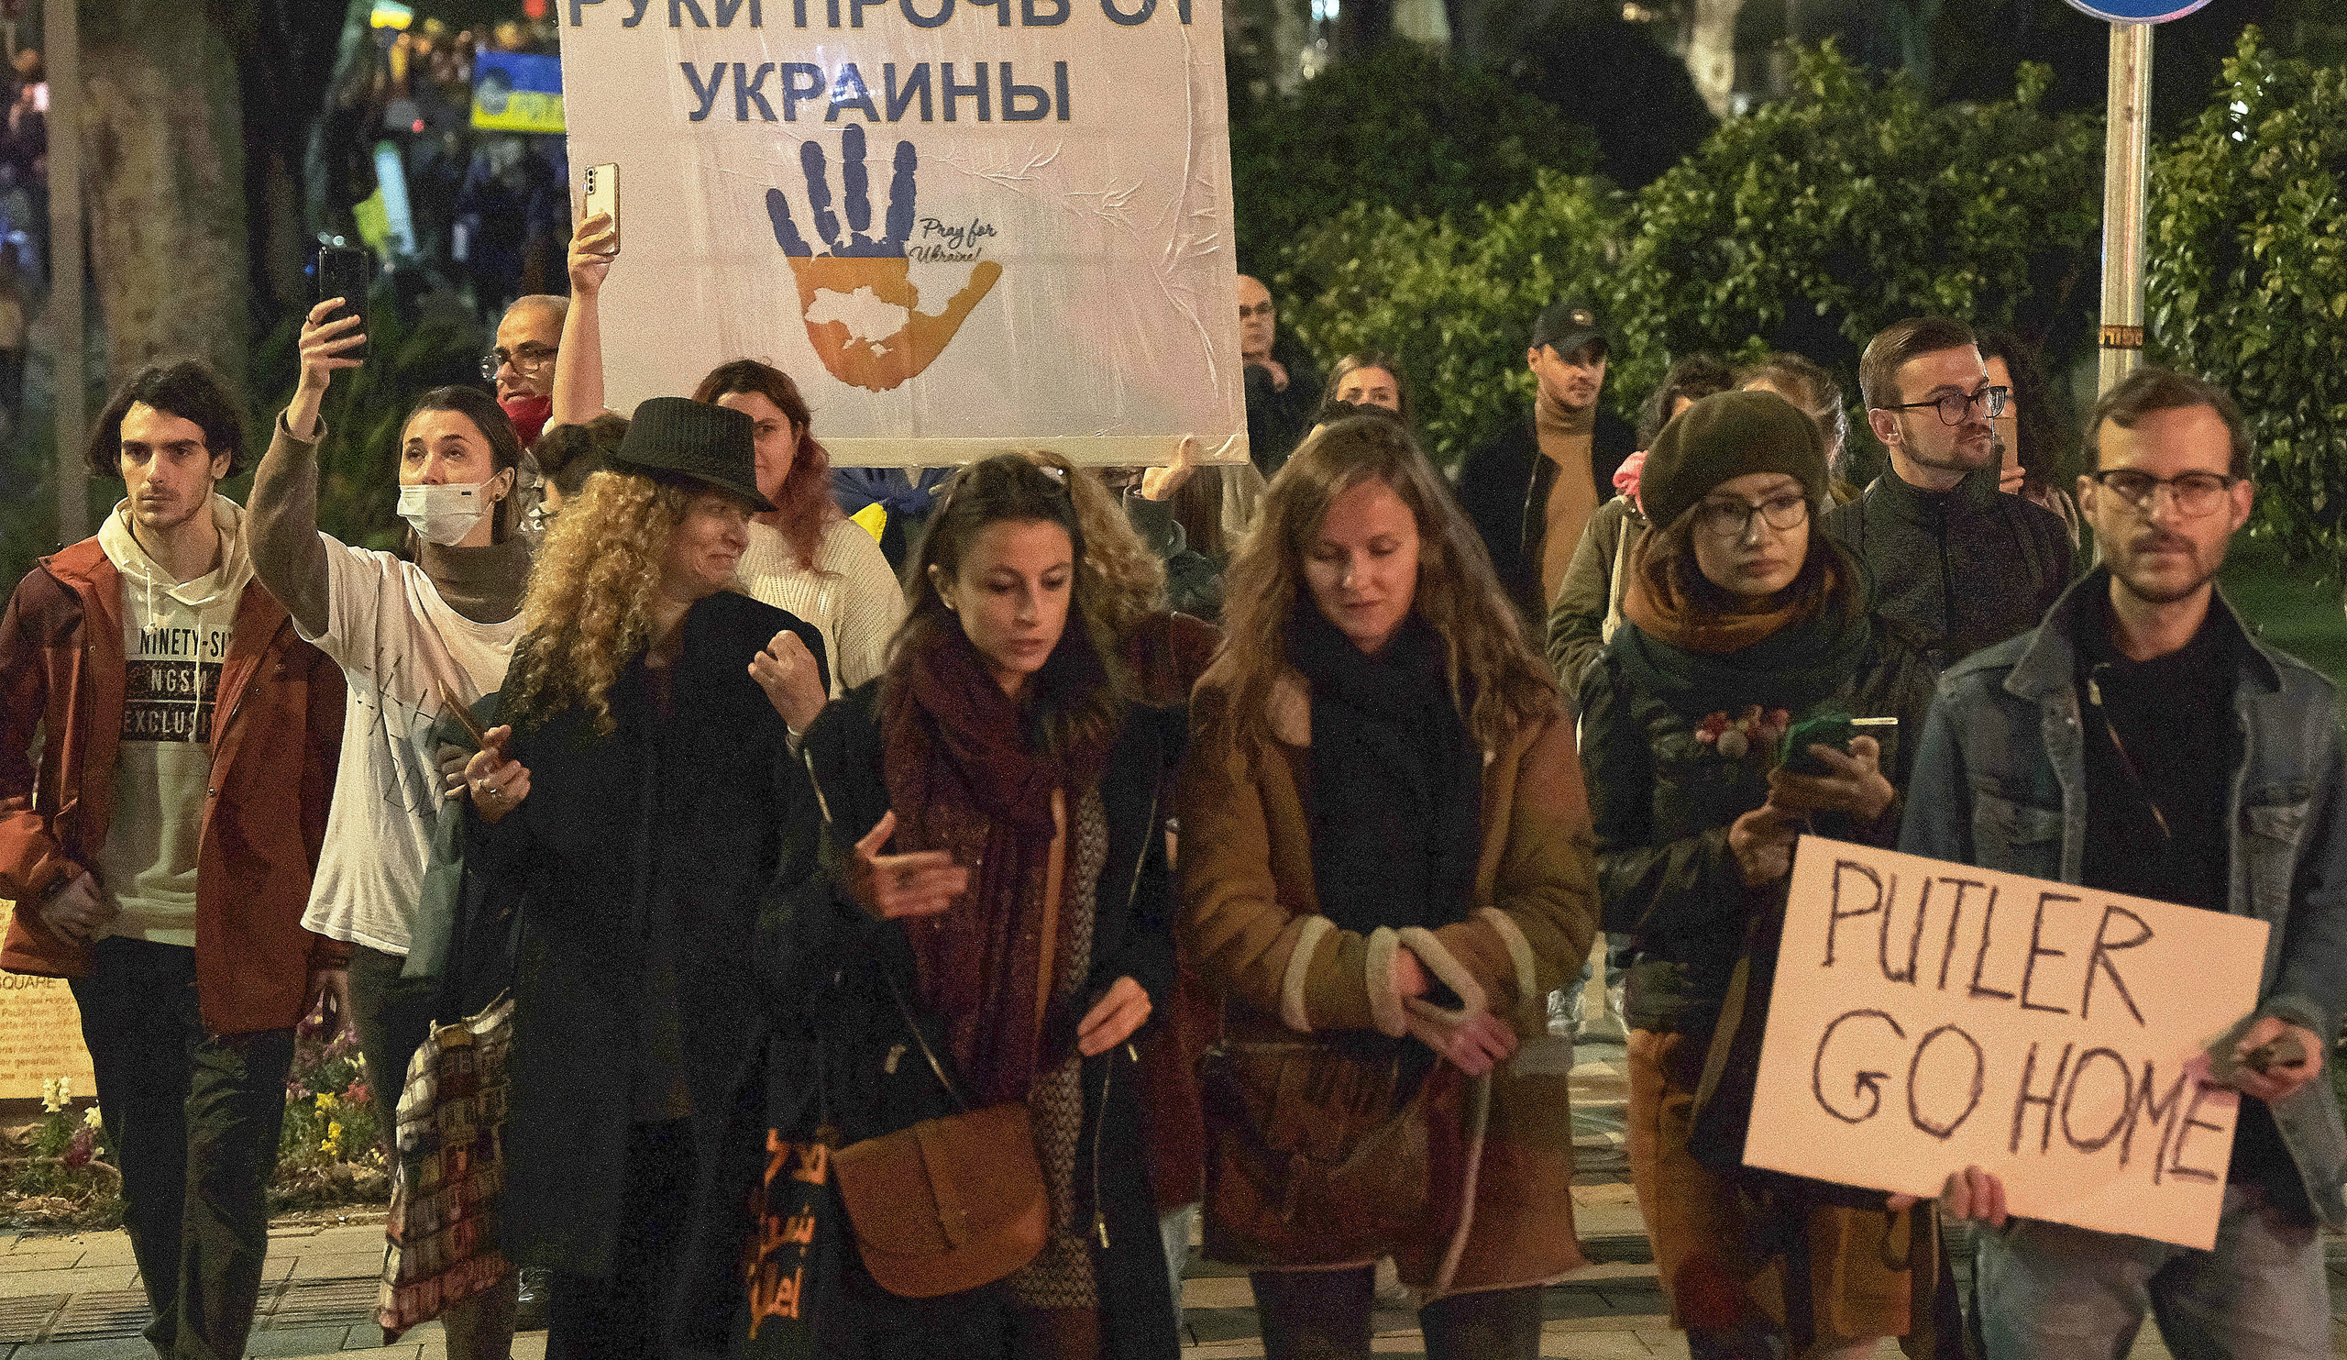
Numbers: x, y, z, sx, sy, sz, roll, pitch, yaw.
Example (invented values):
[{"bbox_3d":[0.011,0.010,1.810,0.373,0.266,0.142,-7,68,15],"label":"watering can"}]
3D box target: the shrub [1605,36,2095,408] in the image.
[{"bbox_3d":[1.768,-0.508,18.800,1.400,2.200,1.300,0,3,0],"label":"shrub"}]

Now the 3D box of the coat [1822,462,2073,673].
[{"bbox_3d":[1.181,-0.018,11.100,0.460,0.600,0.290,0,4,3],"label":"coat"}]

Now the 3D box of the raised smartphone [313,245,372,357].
[{"bbox_3d":[-1.250,-0.571,11.000,0.075,0.155,0.010,0,0,5],"label":"raised smartphone"}]

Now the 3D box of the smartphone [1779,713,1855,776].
[{"bbox_3d":[0.722,0.080,8.250,0.075,0.140,0.012,6,36,-11],"label":"smartphone"}]

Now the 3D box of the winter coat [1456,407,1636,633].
[{"bbox_3d":[0.896,-0.287,17.200,0.500,0.740,0.300,-1,3,-18],"label":"winter coat"}]

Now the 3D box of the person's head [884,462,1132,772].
[{"bbox_3d":[-0.193,-0.082,8.500,0.250,0.340,0.260,-2,5,-30],"label":"person's head"}]

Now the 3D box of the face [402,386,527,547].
[{"bbox_3d":[-1.056,-0.317,10.850,0.180,0.235,0.200,-3,-1,24],"label":"face"}]

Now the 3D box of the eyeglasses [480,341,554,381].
[{"bbox_3d":[-1.112,-0.549,12.600,0.140,0.050,0.140,-6,1,38],"label":"eyeglasses"}]

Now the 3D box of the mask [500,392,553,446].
[{"bbox_3d":[-1.112,-0.451,12.600,0.130,0.100,0.100,2,3,36],"label":"mask"}]

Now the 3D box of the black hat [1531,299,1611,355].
[{"bbox_3d":[0.928,-0.820,17.150,0.180,0.135,0.260,-1,3,-27],"label":"black hat"}]

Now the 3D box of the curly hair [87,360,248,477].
[{"bbox_3d":[-1.565,-0.403,11.350,0.235,0.185,0.230,1,3,10],"label":"curly hair"}]

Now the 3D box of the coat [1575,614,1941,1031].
[{"bbox_3d":[0.690,0.170,8.650,0.440,0.520,0.360,0,3,0],"label":"coat"}]

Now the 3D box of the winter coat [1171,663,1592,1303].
[{"bbox_3d":[0.237,0.328,8.050,0.460,0.700,0.370,0,3,3],"label":"winter coat"}]

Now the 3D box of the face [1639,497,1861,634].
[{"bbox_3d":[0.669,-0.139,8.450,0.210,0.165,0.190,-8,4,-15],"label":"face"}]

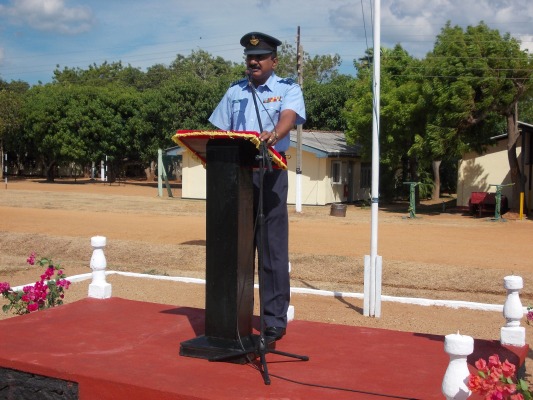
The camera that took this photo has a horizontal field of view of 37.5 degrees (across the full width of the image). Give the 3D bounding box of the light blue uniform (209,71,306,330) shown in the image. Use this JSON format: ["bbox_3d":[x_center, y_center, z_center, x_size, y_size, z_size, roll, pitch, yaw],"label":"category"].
[{"bbox_3d":[-0.050,0.004,4.620,0.560,1.530,0.380,1,3,25],"label":"light blue uniform"}]

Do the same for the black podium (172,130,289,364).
[{"bbox_3d":[-0.200,0.226,4.200,0.530,1.180,0.380,1,3,28],"label":"black podium"}]

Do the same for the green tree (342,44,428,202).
[{"bbox_3d":[5.750,-3.580,37.000,4.800,7.500,4.600,1,3,28],"label":"green tree"}]

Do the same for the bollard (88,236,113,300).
[{"bbox_3d":[-1.265,0.508,5.970,0.135,0.465,0.135,1,3,28],"label":"bollard"}]

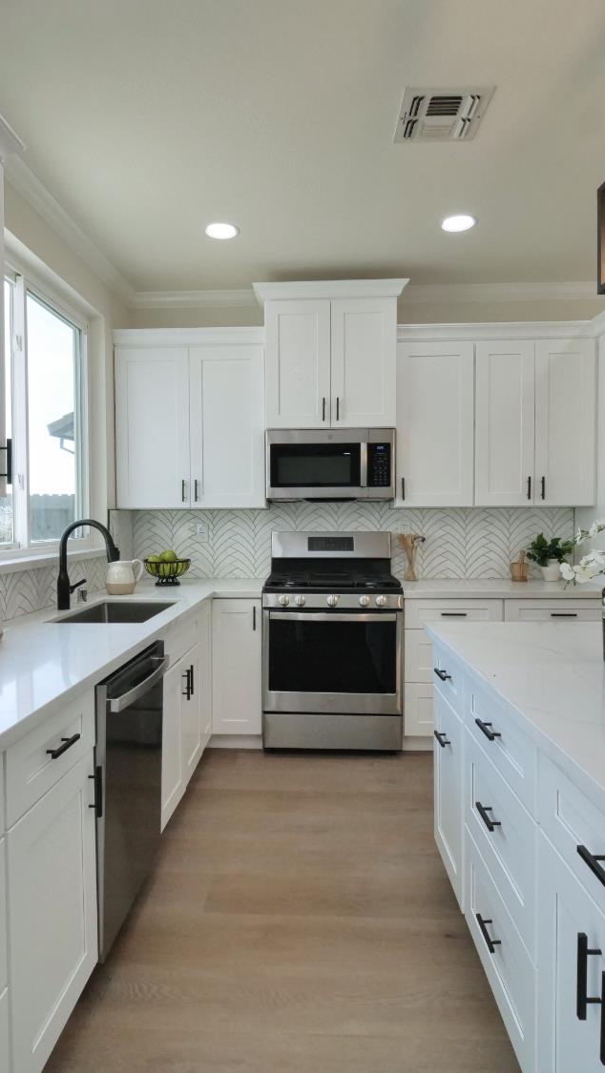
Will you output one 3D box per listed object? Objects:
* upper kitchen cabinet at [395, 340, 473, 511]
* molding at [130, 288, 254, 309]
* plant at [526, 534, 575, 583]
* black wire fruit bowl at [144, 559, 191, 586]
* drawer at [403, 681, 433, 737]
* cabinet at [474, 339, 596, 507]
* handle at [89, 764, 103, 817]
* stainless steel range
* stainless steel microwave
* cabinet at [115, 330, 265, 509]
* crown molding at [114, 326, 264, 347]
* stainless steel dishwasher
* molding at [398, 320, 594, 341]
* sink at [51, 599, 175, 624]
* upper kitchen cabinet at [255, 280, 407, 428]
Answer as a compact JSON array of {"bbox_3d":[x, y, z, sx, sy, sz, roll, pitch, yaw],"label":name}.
[{"bbox_3d":[0.788,-0.666,3.589,0.465,0.986,0.335,0,2,2],"label":"upper kitchen cabinet"},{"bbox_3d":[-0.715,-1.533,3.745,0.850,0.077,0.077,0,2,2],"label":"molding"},{"bbox_3d":[1.554,0.133,3.622,0.300,0.301,0.255,0,2,2],"label":"plant"},{"bbox_3d":[-0.838,0.223,3.601,0.281,0.161,0.281,0,1,0],"label":"black wire fruit bowl"},{"bbox_3d":[0.840,0.948,3.433,0.532,0.295,0.500,0,2,2],"label":"drawer"},{"bbox_3d":[1.376,-0.674,3.573,0.713,0.998,0.335,0,2,2],"label":"cabinet"},{"bbox_3d":[-0.537,0.662,1.500,0.034,0.136,0.012,0,2,2],"label":"handle"},{"bbox_3d":[0.176,0.592,3.466,0.764,1.221,0.729,0,1,2],"label":"stainless steel range"},{"bbox_3d":[0.175,-0.430,3.625,0.760,0.422,0.422,0,1,2],"label":"stainless steel microwave"},{"bbox_3d":[-0.674,-0.711,3.669,0.920,1.075,0.372,0,1,2],"label":"cabinet"},{"bbox_3d":[-0.676,-1.175,3.413,0.903,0.079,0.077,0,2,2],"label":"crown molding"},{"bbox_3d":[-0.797,0.795,1.867,0.618,0.819,0.598,0,1,2],"label":"stainless steel dishwasher"},{"bbox_3d":[1.142,-1.213,3.423,1.154,0.080,0.075,0,1,2],"label":"molding"},{"bbox_3d":[-0.812,0.439,2.590,0.417,0.211,0.704,0,1,2],"label":"sink"},{"bbox_3d":[0.174,-1.064,3.585,0.904,0.828,0.472,0,1,2],"label":"upper kitchen cabinet"}]

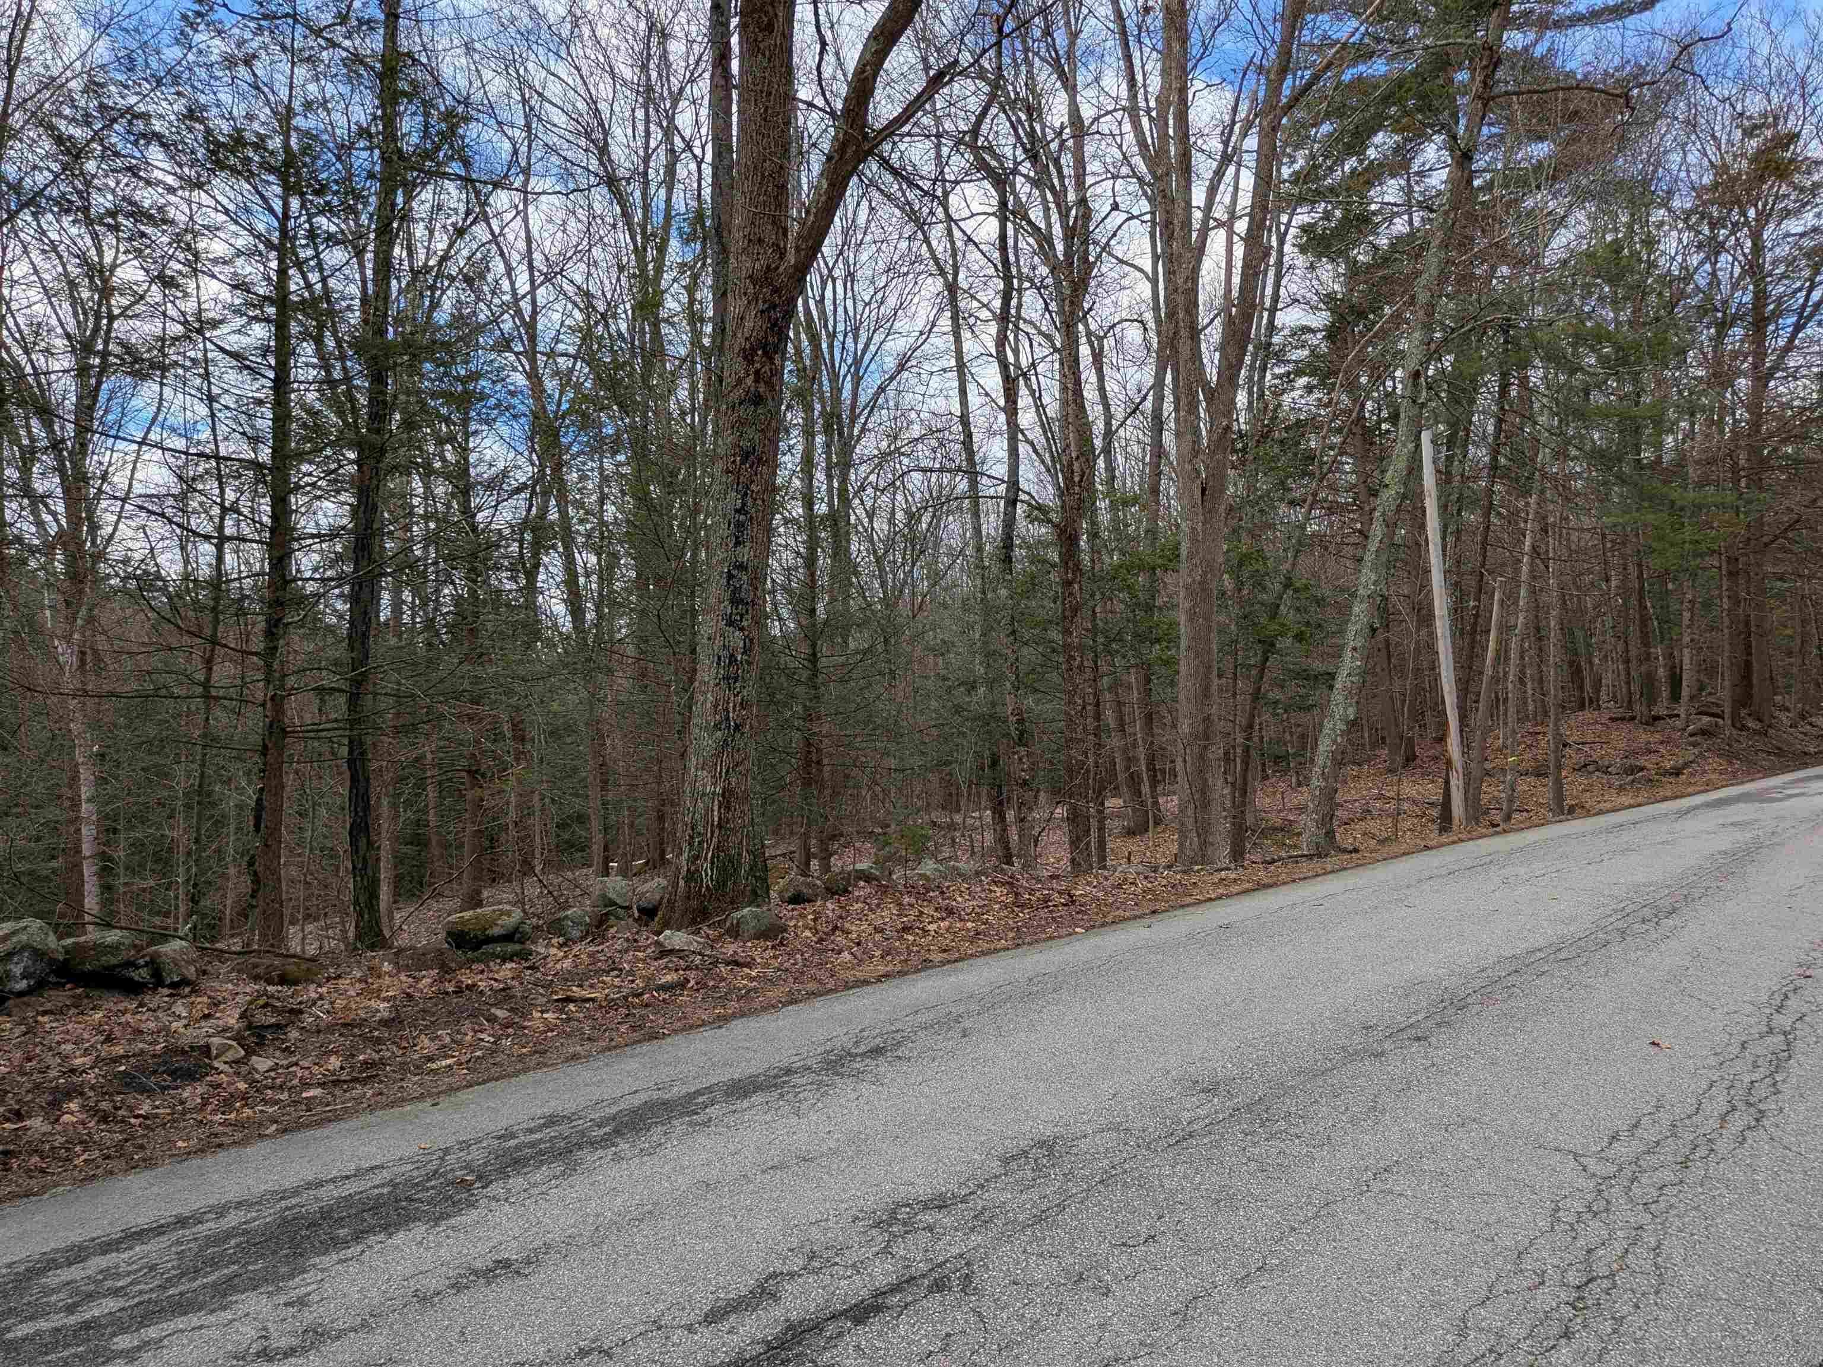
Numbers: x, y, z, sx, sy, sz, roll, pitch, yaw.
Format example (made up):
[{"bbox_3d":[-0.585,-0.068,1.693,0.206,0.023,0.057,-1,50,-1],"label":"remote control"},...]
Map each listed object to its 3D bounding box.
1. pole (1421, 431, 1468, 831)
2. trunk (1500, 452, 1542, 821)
[{"bbox_3d":[6.516,-0.685,15.485,0.160,4.900,0.160,-5,-2,24],"label":"pole"},{"bbox_3d":[7.810,-0.605,16.185,0.170,4.830,0.160,5,-2,24],"label":"trunk"}]

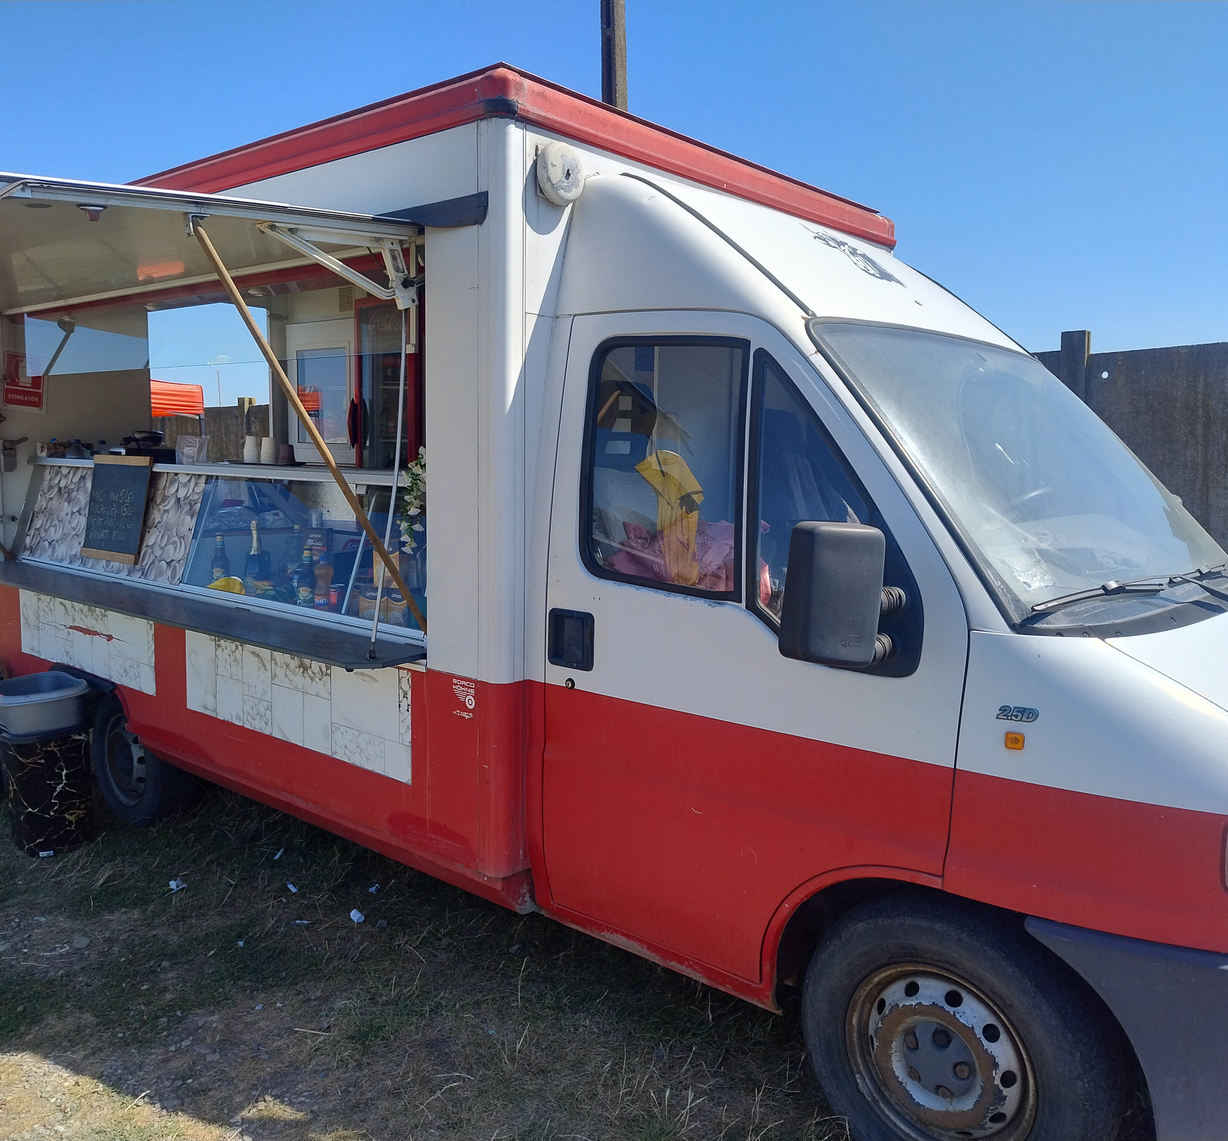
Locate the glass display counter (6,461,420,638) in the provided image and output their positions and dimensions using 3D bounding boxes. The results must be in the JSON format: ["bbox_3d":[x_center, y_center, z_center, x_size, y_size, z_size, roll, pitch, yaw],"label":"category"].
[{"bbox_3d":[-1.576,-0.179,4.272,3.131,0.490,0.455,7,9,40],"label":"glass display counter"}]

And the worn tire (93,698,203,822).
[{"bbox_3d":[-2.190,0.869,4.914,0.680,0.680,0.200,7,9,40],"label":"worn tire"}]

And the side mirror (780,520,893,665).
[{"bbox_3d":[0.451,0.048,2.134,0.180,0.280,0.125,-1,7,-20],"label":"side mirror"}]

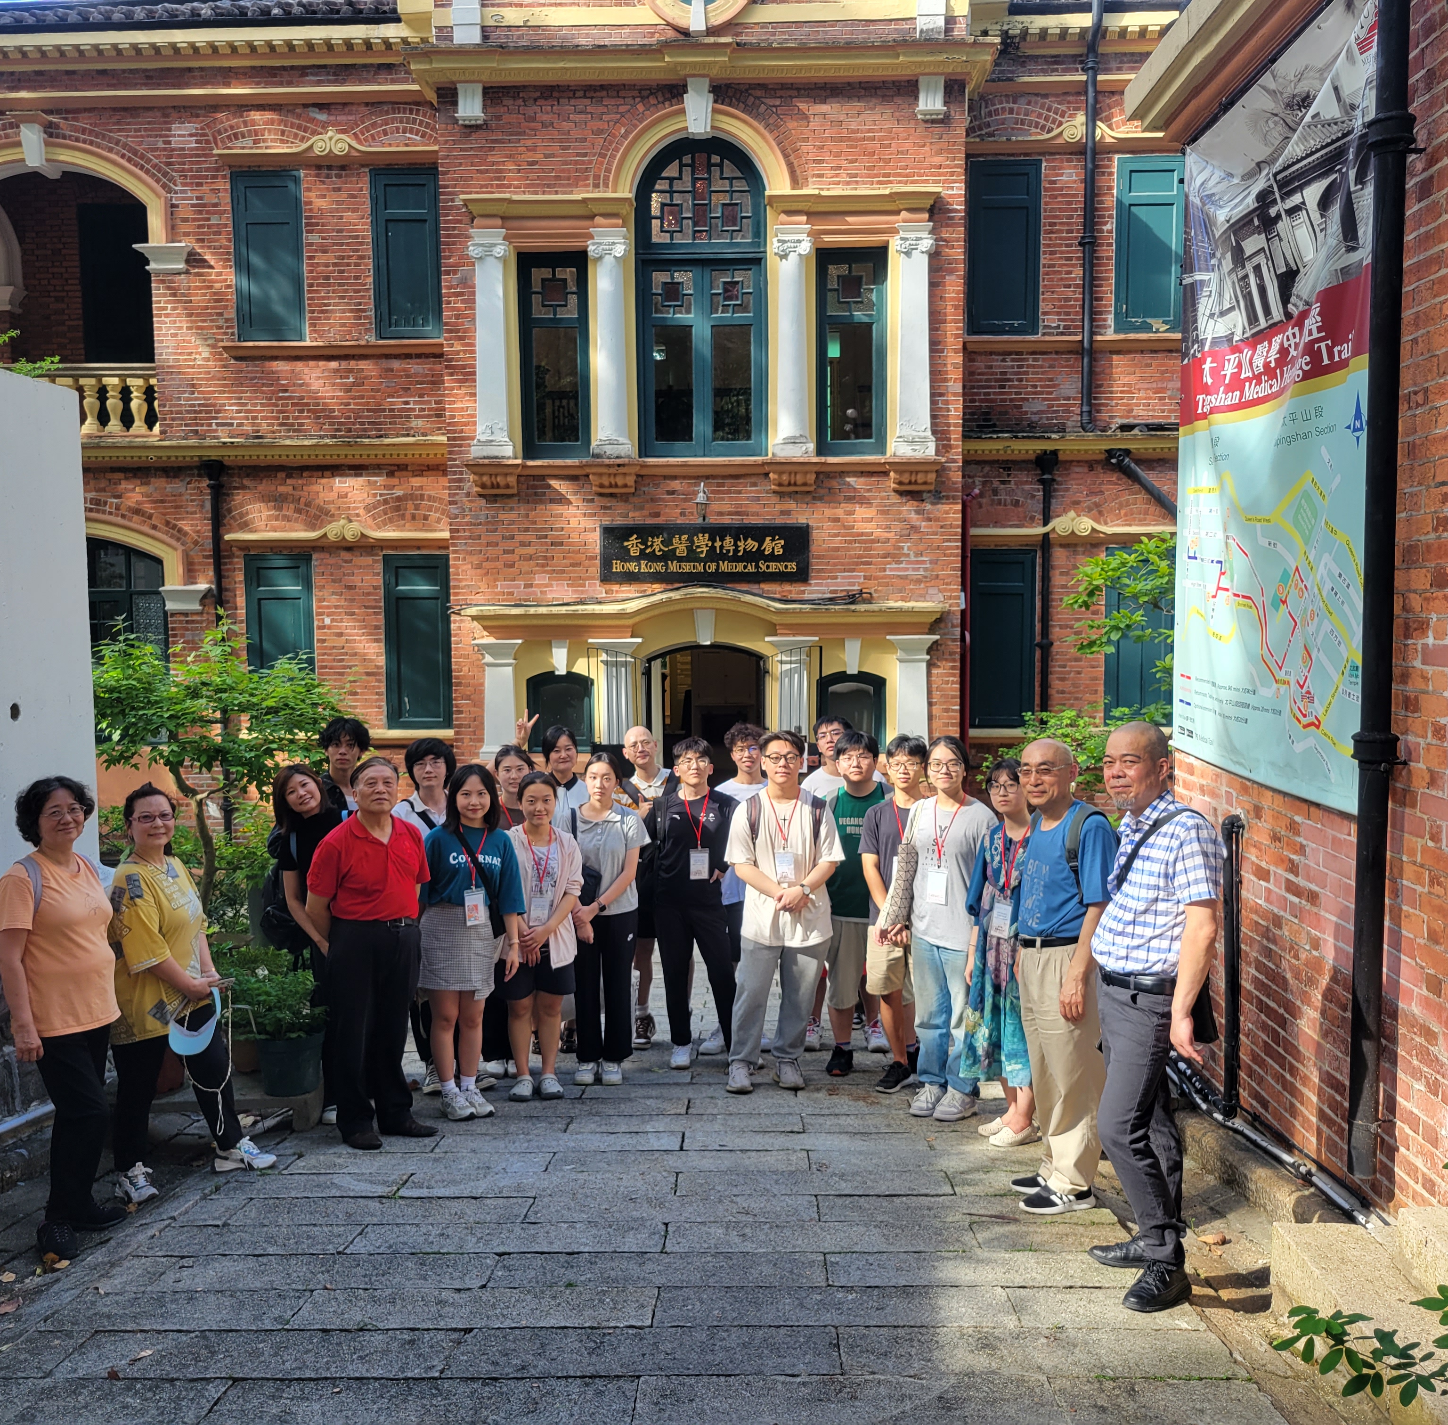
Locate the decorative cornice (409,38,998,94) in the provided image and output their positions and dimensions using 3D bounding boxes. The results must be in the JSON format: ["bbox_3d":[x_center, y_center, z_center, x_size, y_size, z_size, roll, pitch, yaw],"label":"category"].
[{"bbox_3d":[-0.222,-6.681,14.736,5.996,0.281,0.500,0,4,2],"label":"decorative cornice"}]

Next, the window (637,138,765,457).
[{"bbox_3d":[-0.238,-4.356,15.033,1.340,3.256,0.150,0,5,2],"label":"window"}]

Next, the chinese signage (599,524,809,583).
[{"bbox_3d":[-0.206,-1.672,15.103,2.220,0.623,0.070,0,5,2],"label":"chinese signage"}]

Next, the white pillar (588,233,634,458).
[{"bbox_3d":[-1.164,-3.839,14.994,0.441,2.352,0.360,0,4,2],"label":"white pillar"}]

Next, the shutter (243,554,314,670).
[{"bbox_3d":[-5.143,-0.818,16.563,0.835,2.022,0.090,0,4,2],"label":"shutter"}]

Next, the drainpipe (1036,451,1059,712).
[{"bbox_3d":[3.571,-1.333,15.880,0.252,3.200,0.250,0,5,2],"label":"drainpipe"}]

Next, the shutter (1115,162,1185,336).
[{"bbox_3d":[4.776,-5.207,15.918,0.804,1.952,0.090,0,4,2],"label":"shutter"}]

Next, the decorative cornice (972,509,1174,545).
[{"bbox_3d":[3.976,-2.090,16.073,2.573,0.382,0.180,0,4,2],"label":"decorative cornice"}]

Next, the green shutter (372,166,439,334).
[{"bbox_3d":[-3.575,-5.191,16.177,0.805,1.901,0.090,0,4,2],"label":"green shutter"}]

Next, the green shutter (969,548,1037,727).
[{"bbox_3d":[3.139,-0.847,16.102,0.772,2.005,0.070,0,5,2],"label":"green shutter"}]

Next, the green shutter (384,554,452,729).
[{"bbox_3d":[-3.486,-0.809,16.350,0.787,2.002,0.070,0,5,2],"label":"green shutter"}]

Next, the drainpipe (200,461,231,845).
[{"bbox_3d":[-5.811,-0.556,16.453,0.220,4.707,0.220,0,4,2],"label":"drainpipe"}]

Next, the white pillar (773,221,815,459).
[{"bbox_3d":[0.725,-3.838,14.880,0.427,2.353,0.380,0,5,2],"label":"white pillar"}]

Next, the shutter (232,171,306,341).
[{"bbox_3d":[-5.074,-5.111,16.005,0.807,1.846,0.070,0,5,2],"label":"shutter"}]

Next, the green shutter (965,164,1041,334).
[{"bbox_3d":[3.131,-5.190,15.970,0.826,1.943,0.090,0,4,2],"label":"green shutter"}]

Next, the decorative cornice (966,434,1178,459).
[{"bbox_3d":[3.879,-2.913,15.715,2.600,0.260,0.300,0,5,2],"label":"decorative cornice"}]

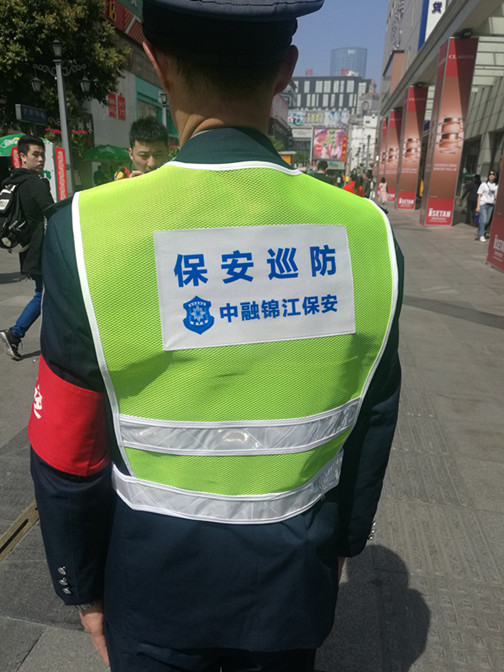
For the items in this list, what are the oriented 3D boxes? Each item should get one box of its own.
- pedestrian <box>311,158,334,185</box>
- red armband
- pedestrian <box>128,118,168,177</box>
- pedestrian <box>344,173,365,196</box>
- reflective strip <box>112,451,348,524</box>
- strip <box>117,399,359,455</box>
[{"bbox_3d":[1.013,-1.732,7.832,0.480,1.720,0.300,0,17,-3],"label":"pedestrian"},{"bbox_3d":[-0.261,0.097,0.737,0.115,0.140,0.130,7,17,-3],"label":"red armband"},{"bbox_3d":[-0.461,-0.130,2.524,0.500,1.720,0.330,-5,18,-17],"label":"pedestrian"},{"bbox_3d":[2.283,-2.885,11.866,0.460,1.600,0.300,1,17,0],"label":"pedestrian"},{"bbox_3d":[-0.031,0.233,0.794,0.363,0.060,0.115,-1,17,-7],"label":"reflective strip"},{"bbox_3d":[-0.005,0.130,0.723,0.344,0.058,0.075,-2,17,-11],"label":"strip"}]

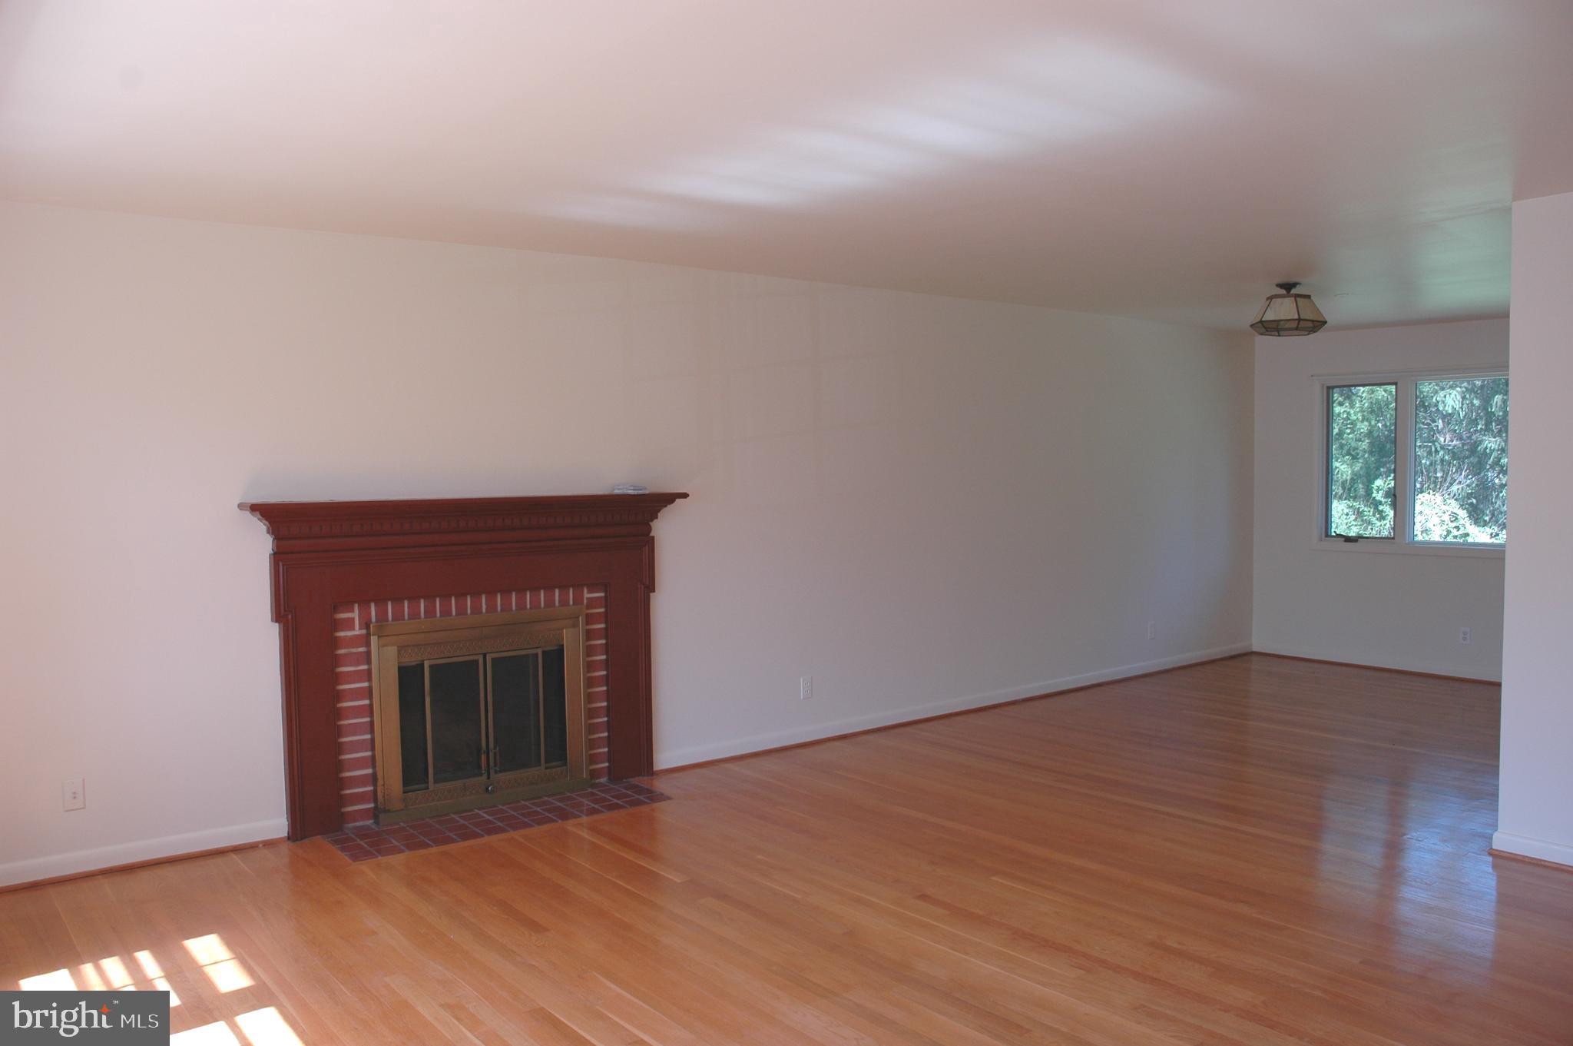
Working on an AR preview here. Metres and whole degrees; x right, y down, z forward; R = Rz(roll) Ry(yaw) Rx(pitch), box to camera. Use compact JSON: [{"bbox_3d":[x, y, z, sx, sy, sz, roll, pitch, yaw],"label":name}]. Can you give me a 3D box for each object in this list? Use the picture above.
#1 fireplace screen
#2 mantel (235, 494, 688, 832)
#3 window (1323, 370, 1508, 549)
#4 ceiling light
[{"bbox_3d":[-1.315,0.807,5.120,0.948,0.815,0.077,-3,3,-36],"label":"fireplace screen"},{"bbox_3d":[-1.272,0.559,5.035,1.888,1.332,0.222,-3,3,-36],"label":"mantel"},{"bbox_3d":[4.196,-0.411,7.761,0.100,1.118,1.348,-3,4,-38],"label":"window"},{"bbox_3d":[2.660,-1.133,6.246,0.407,0.272,0.395,0,3,23],"label":"ceiling light"}]

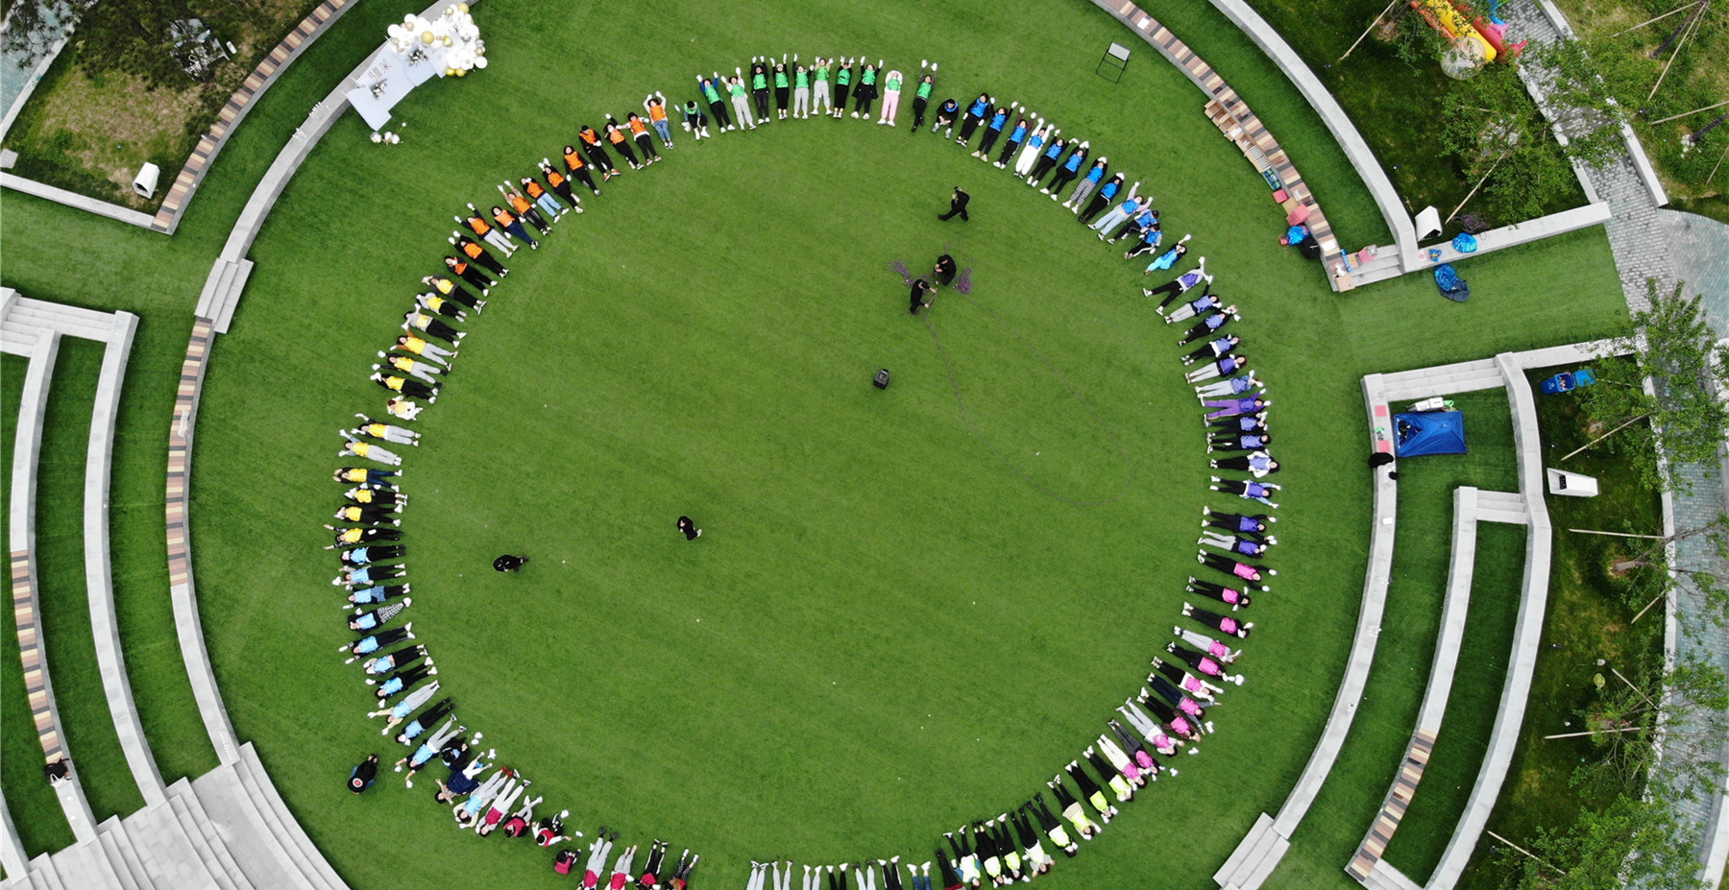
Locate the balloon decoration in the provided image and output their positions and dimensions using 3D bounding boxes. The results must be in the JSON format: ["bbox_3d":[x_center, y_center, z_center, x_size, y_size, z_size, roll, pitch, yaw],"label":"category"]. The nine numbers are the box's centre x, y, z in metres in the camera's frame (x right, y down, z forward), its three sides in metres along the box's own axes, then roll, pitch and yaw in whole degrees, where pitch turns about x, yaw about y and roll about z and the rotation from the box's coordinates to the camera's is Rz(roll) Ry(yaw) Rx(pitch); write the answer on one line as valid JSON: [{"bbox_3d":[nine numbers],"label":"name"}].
[{"bbox_3d":[-11.538,-10.827,32.851,2.000,2.300,0.850,-32,82,-7],"label":"balloon decoration"}]

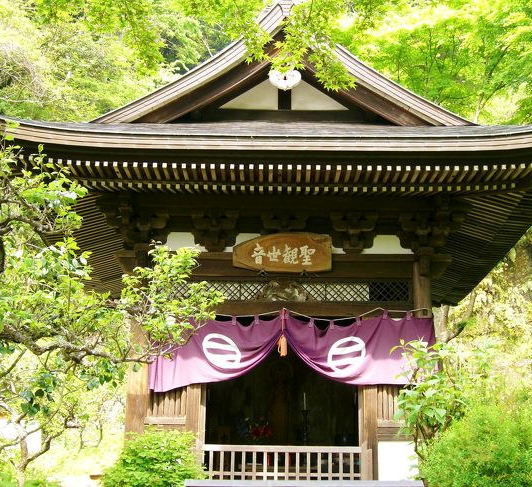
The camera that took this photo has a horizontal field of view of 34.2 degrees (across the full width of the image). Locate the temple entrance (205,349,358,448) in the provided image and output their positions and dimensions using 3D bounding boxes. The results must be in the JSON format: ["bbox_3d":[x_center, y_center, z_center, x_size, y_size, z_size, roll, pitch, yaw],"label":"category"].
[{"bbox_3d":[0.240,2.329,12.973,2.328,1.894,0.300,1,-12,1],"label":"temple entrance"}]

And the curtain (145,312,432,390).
[{"bbox_3d":[0.387,1.617,12.864,4.214,1.172,0.200,1,-12,1],"label":"curtain"}]

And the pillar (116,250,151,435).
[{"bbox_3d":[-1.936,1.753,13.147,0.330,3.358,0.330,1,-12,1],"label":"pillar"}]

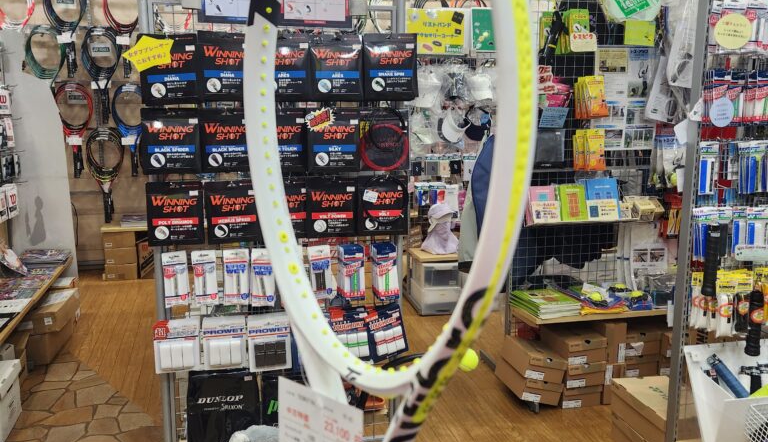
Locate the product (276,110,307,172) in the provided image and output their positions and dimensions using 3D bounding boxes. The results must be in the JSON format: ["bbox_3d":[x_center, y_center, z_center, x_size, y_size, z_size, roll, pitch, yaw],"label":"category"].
[{"bbox_3d":[-0.271,-0.210,1.780,0.142,0.164,0.020,-2,10,-12],"label":"product"}]

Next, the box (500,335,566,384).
[{"bbox_3d":[0.761,0.704,3.460,0.209,0.112,0.300,11,7,-15],"label":"box"}]

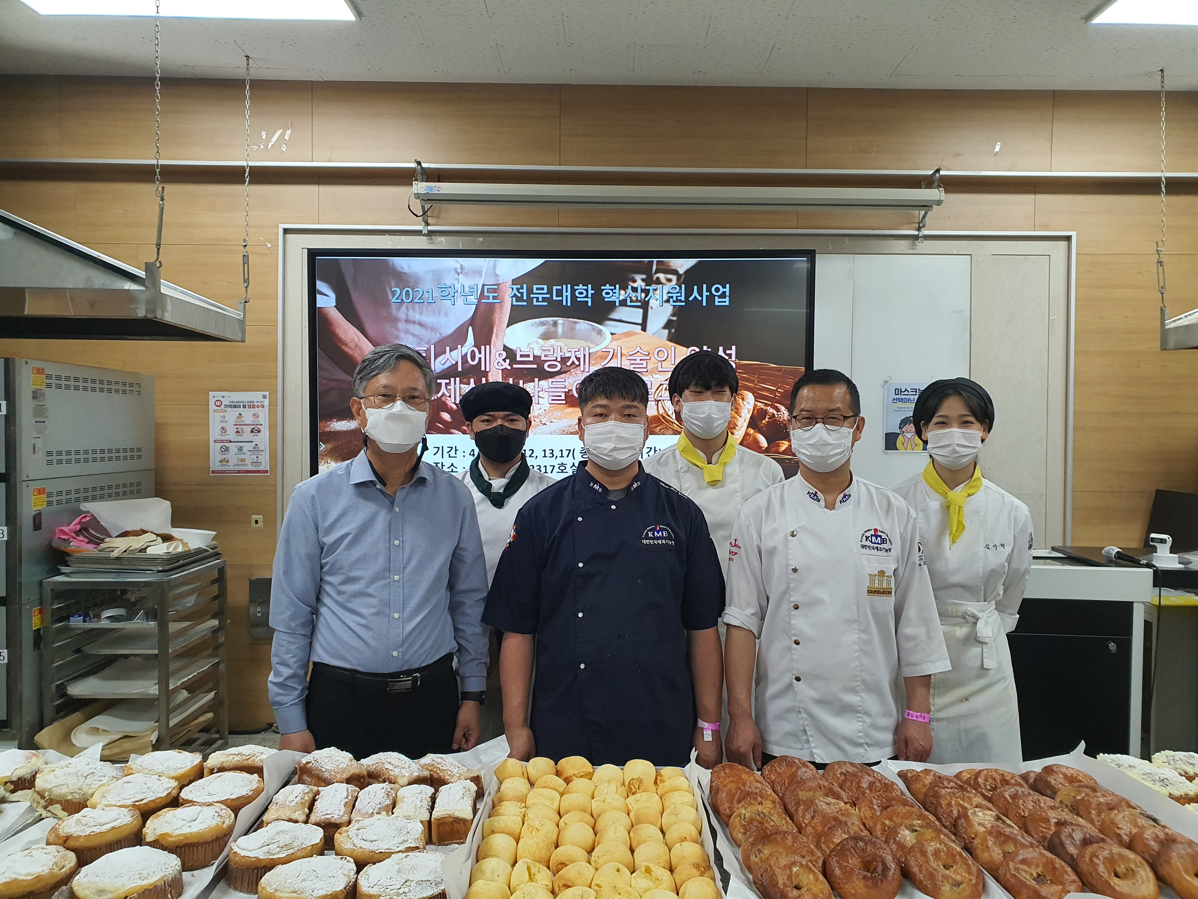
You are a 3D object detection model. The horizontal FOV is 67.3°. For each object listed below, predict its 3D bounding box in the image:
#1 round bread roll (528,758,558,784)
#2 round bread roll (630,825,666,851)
[{"bbox_3d":[-0.113,0.640,1.792,0.059,0.049,0.059,1,1,0],"label":"round bread roll"},{"bbox_3d":[0.082,0.657,1.513,0.058,0.048,0.058,1,1,0],"label":"round bread roll"}]

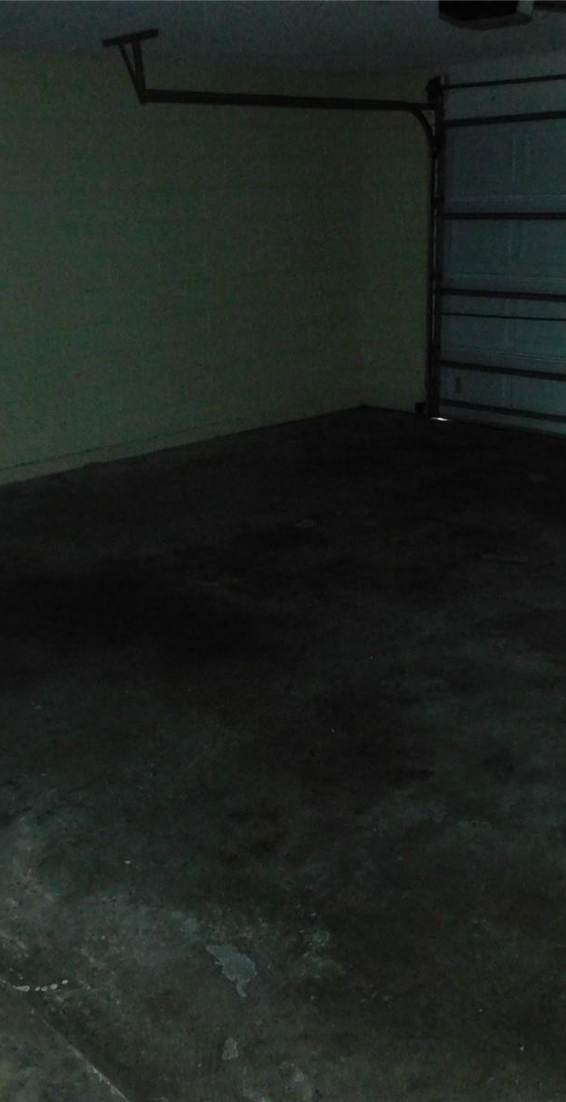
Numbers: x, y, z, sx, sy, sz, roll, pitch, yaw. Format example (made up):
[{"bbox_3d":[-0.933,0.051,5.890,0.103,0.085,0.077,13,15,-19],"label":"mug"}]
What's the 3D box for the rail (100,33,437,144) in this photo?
[{"bbox_3d":[0.121,-2.918,6.559,2.646,0.540,0.485,-18,25,-40],"label":"rail"}]

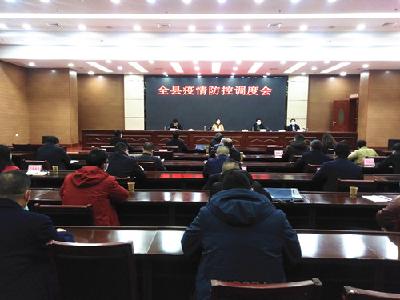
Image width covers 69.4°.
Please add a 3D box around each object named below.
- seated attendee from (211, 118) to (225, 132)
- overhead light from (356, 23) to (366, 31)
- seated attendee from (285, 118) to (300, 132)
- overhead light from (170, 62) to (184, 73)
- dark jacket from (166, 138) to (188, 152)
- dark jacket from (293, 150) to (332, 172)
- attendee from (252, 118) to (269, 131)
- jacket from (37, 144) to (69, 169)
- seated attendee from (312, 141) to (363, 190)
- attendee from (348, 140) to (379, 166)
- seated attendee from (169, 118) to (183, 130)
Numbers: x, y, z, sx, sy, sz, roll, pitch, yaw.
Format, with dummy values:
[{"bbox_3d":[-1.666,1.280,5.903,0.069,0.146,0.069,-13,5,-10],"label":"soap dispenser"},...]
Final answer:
[{"bbox_3d":[0.673,-0.527,10.800,0.500,1.250,0.700,1,5,3],"label":"seated attendee"},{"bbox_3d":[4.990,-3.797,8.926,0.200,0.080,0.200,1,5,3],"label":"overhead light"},{"bbox_3d":[3.124,-0.380,9.761,0.520,1.290,0.700,1,6,2],"label":"seated attendee"},{"bbox_3d":[-0.862,-3.194,11.324,0.300,0.060,1.900,1,5,3],"label":"overhead light"},{"bbox_3d":[-0.588,0.050,7.385,0.560,0.650,0.480,1,6,2],"label":"dark jacket"},{"bbox_3d":[1.891,0.345,4.866,0.620,0.650,0.500,0,6,-6],"label":"dark jacket"},{"bbox_3d":[2.024,-0.394,9.807,0.520,1.290,0.700,1,6,2],"label":"attendee"},{"bbox_3d":[-2.662,0.180,5.250,0.560,0.660,0.420,1,5,3],"label":"jacket"},{"bbox_3d":[1.847,0.551,3.880,0.600,1.280,0.750,1,5,3],"label":"seated attendee"},{"bbox_3d":[3.389,0.398,6.105,0.600,1.200,0.760,0,6,-3],"label":"attendee"},{"bbox_3d":[-0.824,-0.430,9.927,0.520,1.290,0.700,1,6,2],"label":"seated attendee"}]

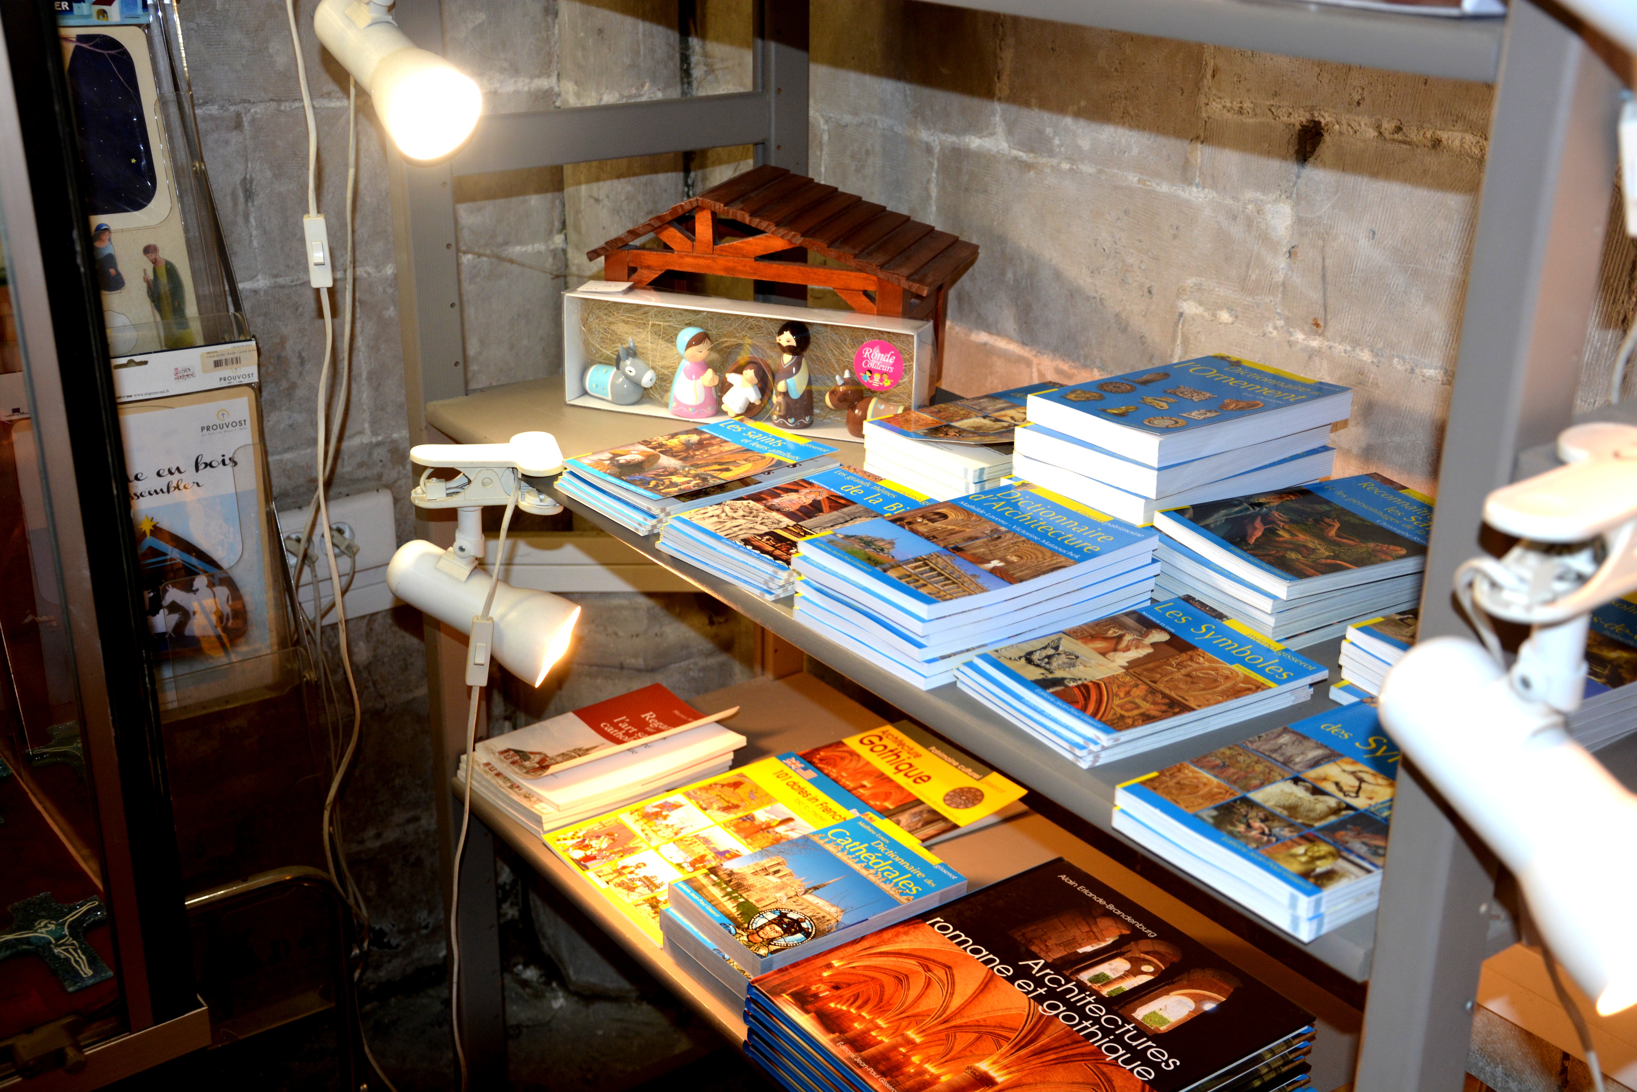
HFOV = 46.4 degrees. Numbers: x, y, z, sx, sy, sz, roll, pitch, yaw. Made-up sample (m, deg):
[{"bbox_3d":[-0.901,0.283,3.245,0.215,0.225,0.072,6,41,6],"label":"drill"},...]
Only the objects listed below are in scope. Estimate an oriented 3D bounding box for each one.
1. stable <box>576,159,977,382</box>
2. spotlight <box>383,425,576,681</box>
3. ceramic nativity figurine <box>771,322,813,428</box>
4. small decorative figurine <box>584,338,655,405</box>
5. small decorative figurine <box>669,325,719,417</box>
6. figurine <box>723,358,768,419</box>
[{"bbox_3d":[-0.029,-0.225,1.675,0.306,0.182,0.156,8,23,18],"label":"stable"},{"bbox_3d":[-0.262,0.011,1.495,0.144,0.200,0.071,6,22,12],"label":"spotlight"},{"bbox_3d":[-0.022,-0.143,1.597,0.033,0.082,0.033,1,22,0],"label":"ceramic nativity figurine"},{"bbox_3d":[-0.172,-0.151,1.652,0.056,0.053,0.033,14,25,30],"label":"small decorative figurine"},{"bbox_3d":[-0.107,-0.149,1.627,0.041,0.071,0.038,19,28,38],"label":"small decorative figurine"},{"bbox_3d":[-0.062,-0.132,1.618,0.039,0.045,0.030,7,23,15],"label":"figurine"}]

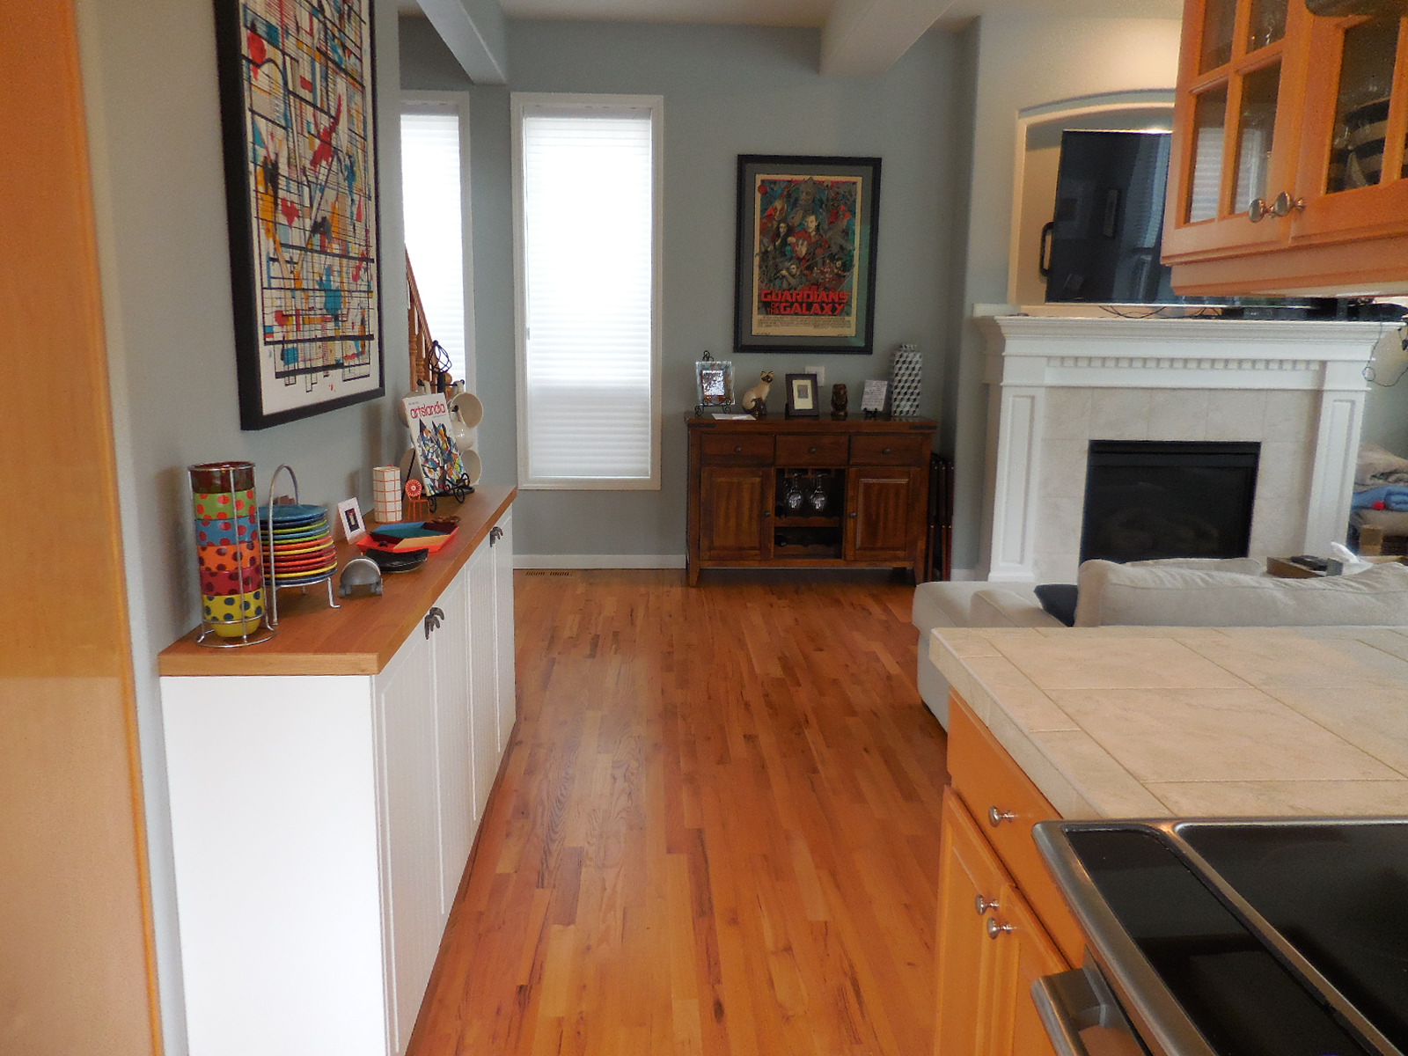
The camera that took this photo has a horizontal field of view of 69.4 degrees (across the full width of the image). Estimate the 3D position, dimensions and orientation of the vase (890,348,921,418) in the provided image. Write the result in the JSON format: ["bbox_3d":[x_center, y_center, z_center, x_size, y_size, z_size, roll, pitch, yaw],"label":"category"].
[{"bbox_3d":[1.185,-0.859,5.970,0.150,0.413,0.145,0,11,-3],"label":"vase"}]

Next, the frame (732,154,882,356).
[{"bbox_3d":[0.597,-1.576,5.913,0.827,1.103,0.030,0,11,-3],"label":"frame"}]

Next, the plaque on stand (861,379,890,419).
[{"bbox_3d":[0.980,-0.738,5.829,0.140,0.224,0.110,4,12,16],"label":"plaque on stand"}]

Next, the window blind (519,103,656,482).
[{"bbox_3d":[-0.668,-1.330,5.917,0.853,2.243,0.080,0,11,-3],"label":"window blind"}]

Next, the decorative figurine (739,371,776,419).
[{"bbox_3d":[0.310,-0.782,5.906,0.180,0.261,0.110,6,12,26],"label":"decorative figurine"}]

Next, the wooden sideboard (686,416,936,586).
[{"bbox_3d":[0.591,-0.166,5.960,1.397,0.961,0.402,0,11,-3],"label":"wooden sideboard"}]

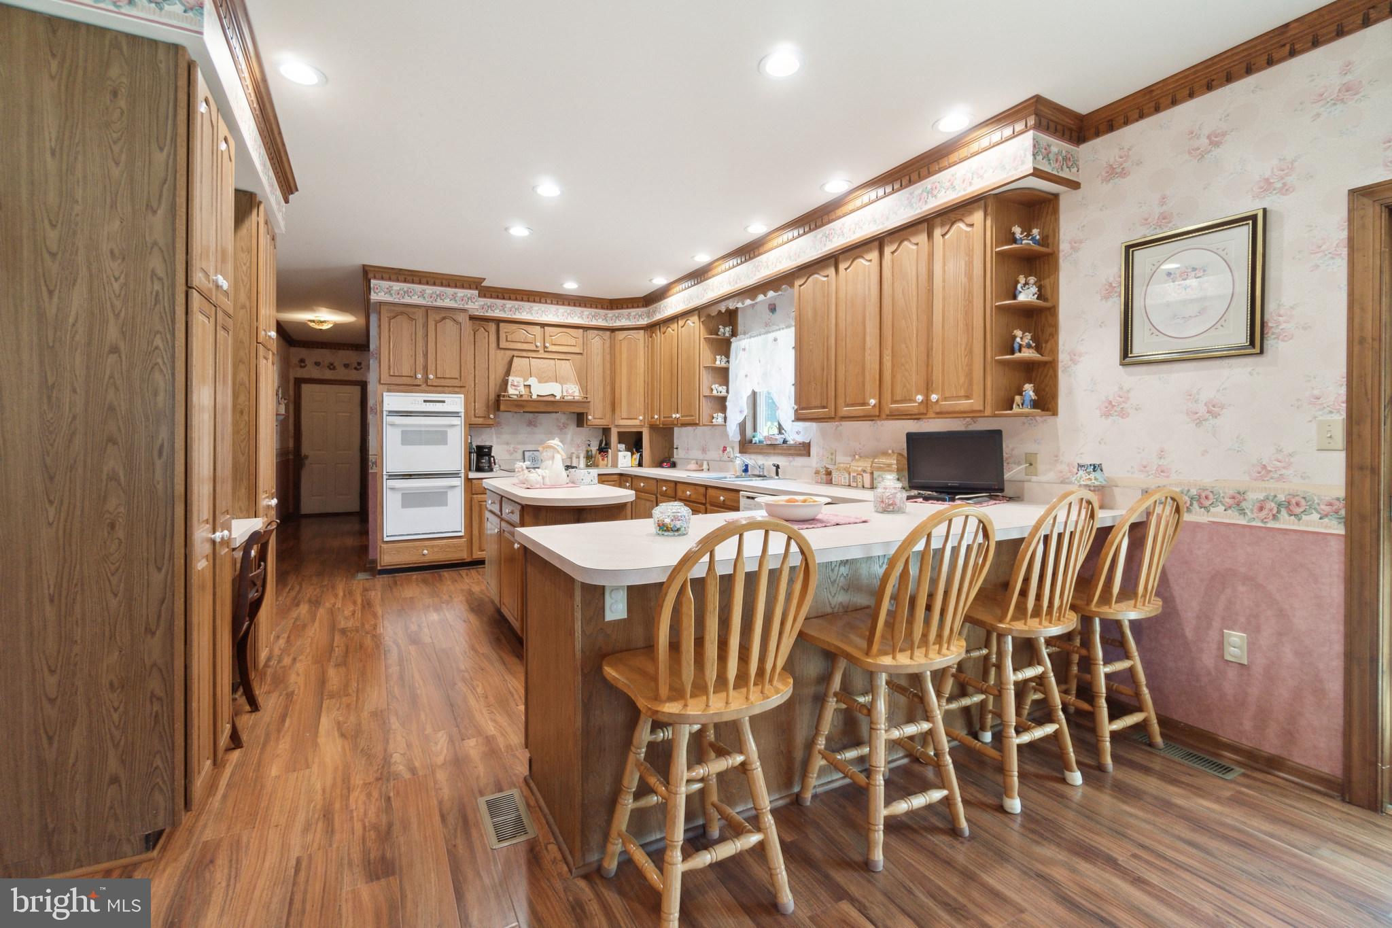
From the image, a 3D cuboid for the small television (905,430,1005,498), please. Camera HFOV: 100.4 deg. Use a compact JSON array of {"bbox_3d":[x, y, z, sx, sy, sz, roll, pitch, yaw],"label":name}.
[{"bbox_3d":[1.329,0.009,2.970,0.485,0.345,0.160,2,3,44],"label":"small television"}]

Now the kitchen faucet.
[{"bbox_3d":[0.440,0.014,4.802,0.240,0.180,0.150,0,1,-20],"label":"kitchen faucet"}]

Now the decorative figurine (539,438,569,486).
[{"bbox_3d":[-1.001,-0.019,4.123,0.180,0.330,0.165,-1,2,-41],"label":"decorative figurine"}]

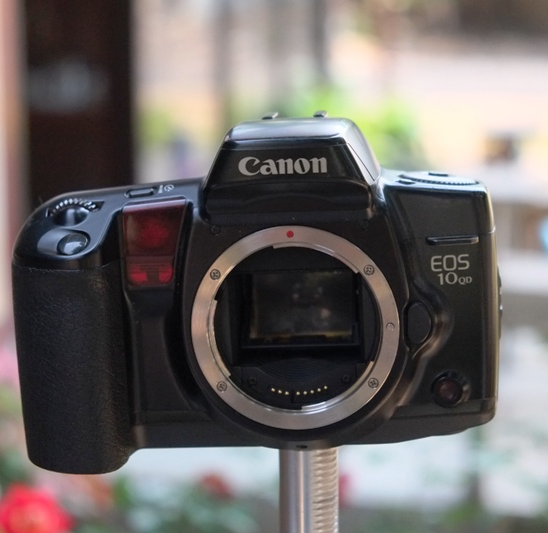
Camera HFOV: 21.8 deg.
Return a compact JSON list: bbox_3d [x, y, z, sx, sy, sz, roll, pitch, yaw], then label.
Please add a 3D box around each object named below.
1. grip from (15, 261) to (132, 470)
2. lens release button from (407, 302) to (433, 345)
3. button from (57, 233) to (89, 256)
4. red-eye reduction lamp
[{"bbox_3d":[-0.063,0.031,0.458,0.036,0.066,0.040,-2,10,6],"label":"grip"},{"bbox_3d":[0.046,0.018,0.446,0.008,0.013,0.004,-2,10,6],"label":"lens release button"},{"bbox_3d":[-0.062,-0.006,0.440,0.010,0.003,0.010,-10,42,7],"label":"button"},{"bbox_3d":[-0.037,-0.007,0.449,0.021,0.027,0.008,-2,10,6],"label":"red-eye reduction lamp"}]

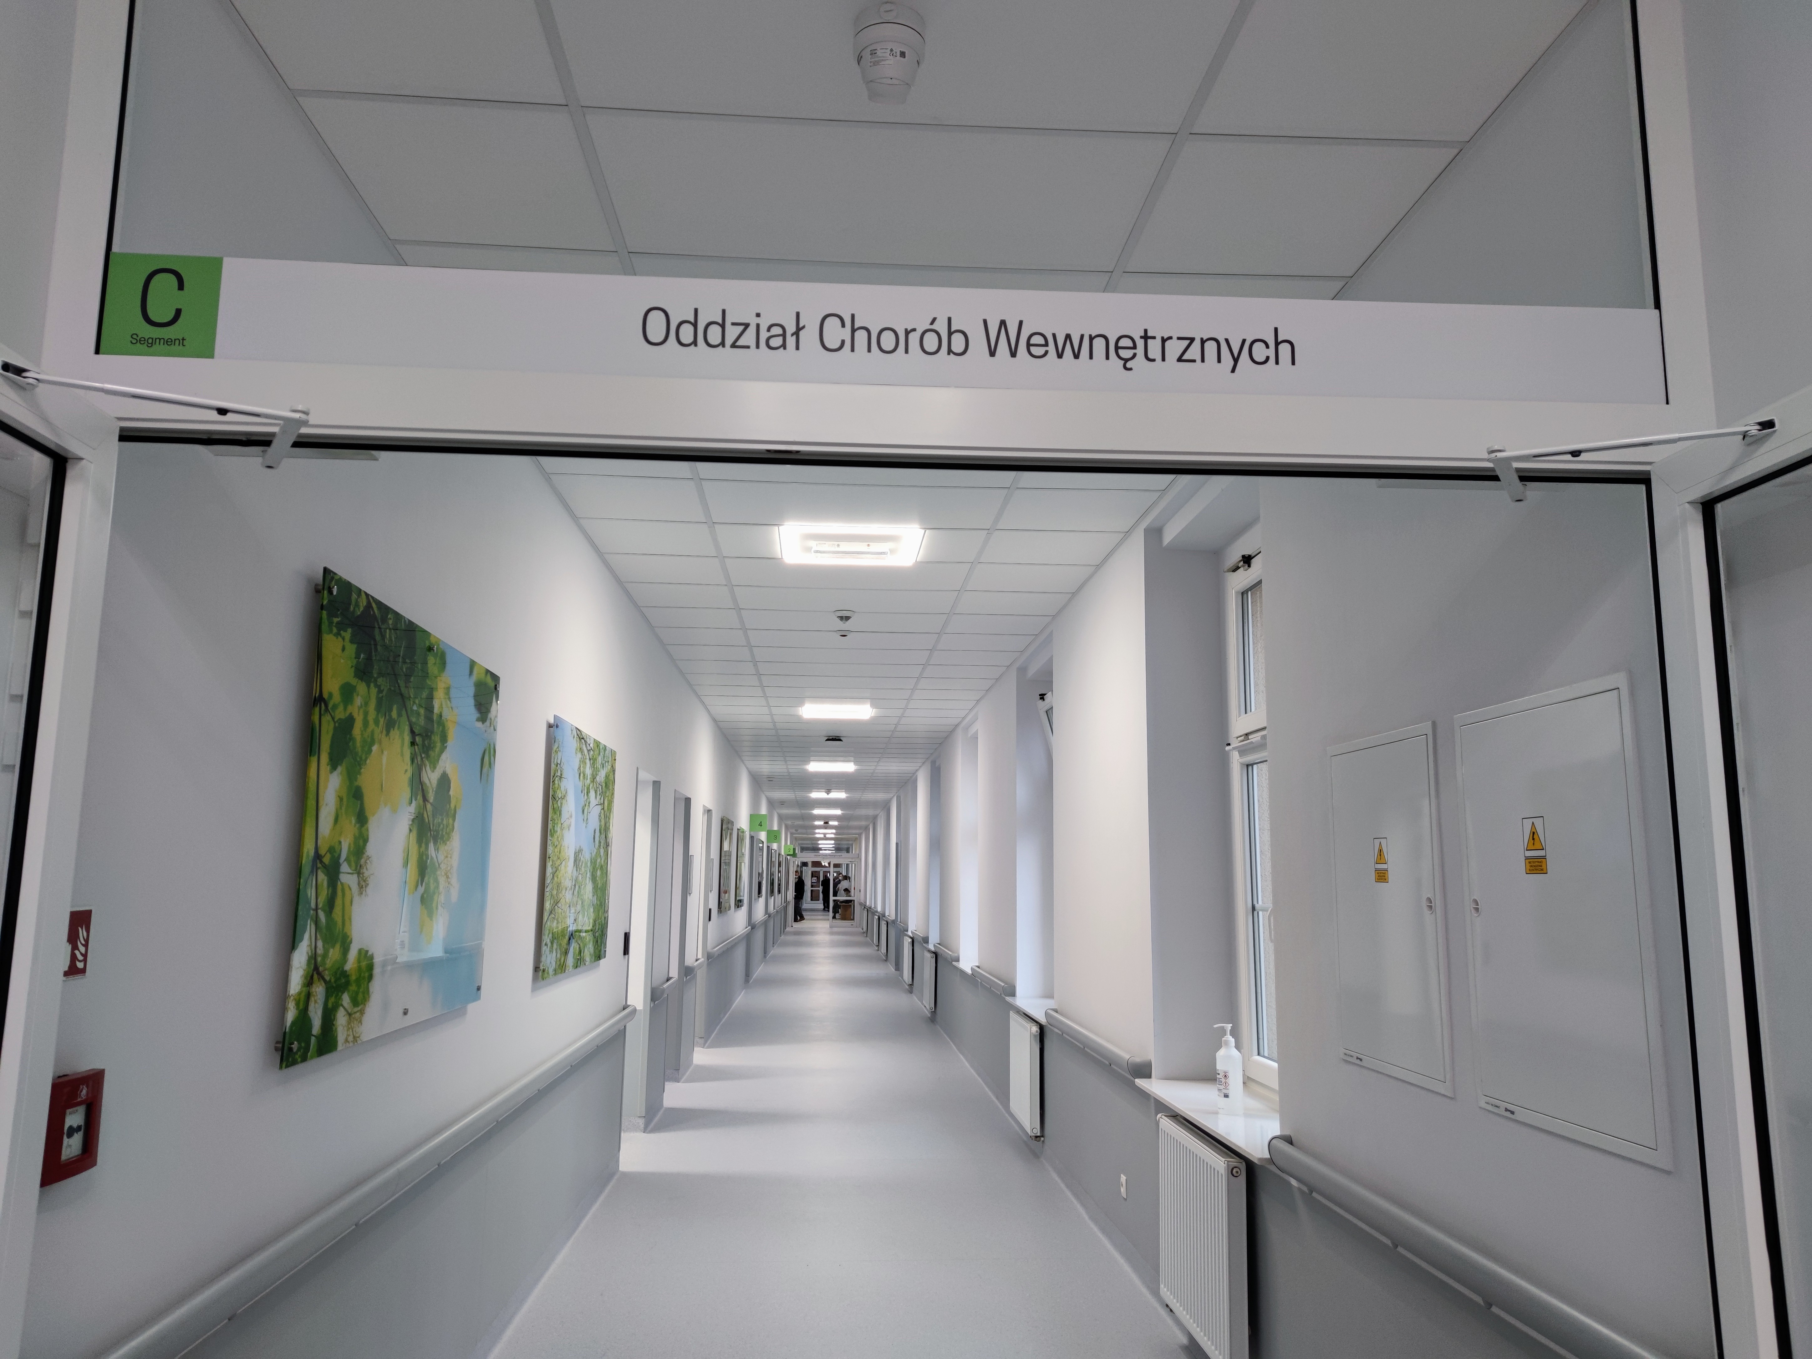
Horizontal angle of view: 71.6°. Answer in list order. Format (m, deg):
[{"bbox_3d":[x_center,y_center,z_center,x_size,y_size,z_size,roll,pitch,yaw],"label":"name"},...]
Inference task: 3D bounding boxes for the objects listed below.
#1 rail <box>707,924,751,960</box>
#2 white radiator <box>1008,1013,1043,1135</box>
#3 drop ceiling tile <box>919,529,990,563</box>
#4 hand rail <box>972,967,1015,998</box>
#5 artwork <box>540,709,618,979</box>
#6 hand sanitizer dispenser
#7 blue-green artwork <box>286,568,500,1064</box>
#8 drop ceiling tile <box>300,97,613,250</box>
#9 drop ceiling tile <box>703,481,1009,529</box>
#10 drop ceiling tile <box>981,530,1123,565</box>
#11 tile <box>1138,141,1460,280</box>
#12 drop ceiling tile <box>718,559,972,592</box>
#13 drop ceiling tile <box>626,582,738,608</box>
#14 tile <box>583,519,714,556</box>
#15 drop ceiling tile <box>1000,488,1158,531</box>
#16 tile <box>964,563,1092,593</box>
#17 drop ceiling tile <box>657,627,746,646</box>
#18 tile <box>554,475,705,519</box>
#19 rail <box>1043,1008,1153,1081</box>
[{"bbox_3d":[-1.994,3.010,14.498,0.078,0.112,5.791,1,-9,-4],"label":"rail"},{"bbox_3d":[0.720,2.352,7.578,0.068,0.615,0.776,1,-9,-4],"label":"white radiator"},{"bbox_3d":[0.213,-0.615,5.744,0.265,0.020,0.583,1,-9,-4],"label":"drop ceiling tile"},{"bbox_3d":[0.643,2.233,9.282,0.084,0.082,1.812,1,-9,-4],"label":"hand rail"},{"bbox_3d":[-1.412,0.739,5.444,0.031,0.996,1.459,1,-9,-4],"label":"artwork"},{"bbox_3d":[1.122,1.352,4.376,0.099,0.293,0.089,2,-9,-12],"label":"hand sanitizer dispenser"},{"bbox_3d":[-1.241,0.371,3.181,0.025,0.992,1.404,1,-9,-4],"label":"blue-green artwork"},{"bbox_3d":[-0.946,-1.099,2.748,0.534,0.020,0.583,1,-9,-4],"label":"drop ceiling tile"},{"bbox_3d":[-0.208,-0.713,5.088,1.177,0.025,0.579,1,-9,-4],"label":"drop ceiling tile"},{"bbox_3d":[0.656,-0.605,5.720,0.579,0.025,0.579,1,-9,-4],"label":"drop ceiling tile"},{"bbox_3d":[0.846,-1.065,2.859,0.584,0.020,0.583,1,-9,-4],"label":"tile"},{"bbox_3d":[-0.283,-0.531,6.241,1.177,0.025,0.579,1,-9,-4],"label":"drop ceiling tile"},{"bbox_3d":[-1.202,-0.456,6.763,0.529,0.025,0.579,1,-9,-4],"label":"drop ceiling tile"},{"bbox_3d":[-1.127,-0.638,5.609,0.529,0.025,0.579,1,-9,-4],"label":"tile"},{"bbox_3d":[0.694,-0.696,5.144,0.579,0.025,0.579,1,-9,-4],"label":"drop ceiling tile"},{"bbox_3d":[0.620,-0.515,6.354,0.584,0.020,0.583,1,-9,-4],"label":"tile"},{"bbox_3d":[-1.286,-0.274,7.991,0.534,0.020,0.583,1,-9,-4],"label":"drop ceiling tile"},{"bbox_3d":[-1.089,-0.729,5.033,0.529,0.025,0.579,1,-9,-4],"label":"tile"},{"bbox_3d":[0.860,1.675,5.877,0.092,0.086,1.950,1,-9,-4],"label":"rail"}]

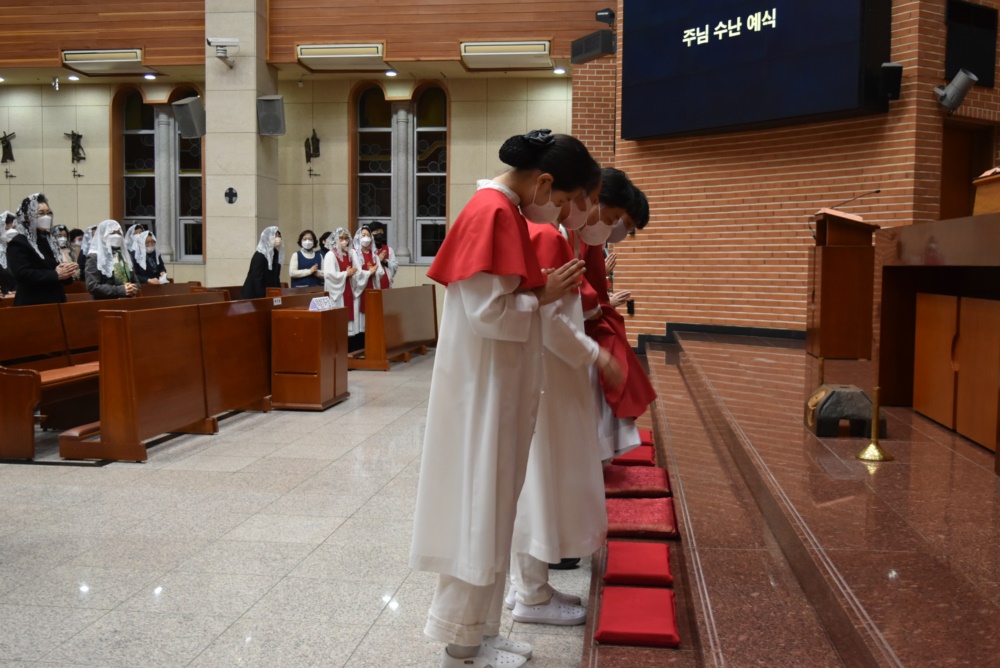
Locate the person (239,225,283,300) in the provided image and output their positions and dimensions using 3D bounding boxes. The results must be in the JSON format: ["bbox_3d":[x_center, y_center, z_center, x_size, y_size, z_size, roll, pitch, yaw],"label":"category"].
[{"bbox_3d":[-2.818,-0.478,11.855,0.450,1.576,0.440,2,4,18],"label":"person"}]

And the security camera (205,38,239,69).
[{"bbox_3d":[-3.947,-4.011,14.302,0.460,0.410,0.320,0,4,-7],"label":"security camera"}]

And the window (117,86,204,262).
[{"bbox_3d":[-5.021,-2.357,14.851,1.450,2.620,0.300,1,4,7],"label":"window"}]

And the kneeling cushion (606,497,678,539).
[{"bbox_3d":[0.523,0.715,3.920,0.320,0.055,0.430,1,4,7],"label":"kneeling cushion"}]

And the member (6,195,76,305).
[{"bbox_3d":[-3.250,-0.177,7.107,0.430,1.637,0.460,1,4,15],"label":"member"}]

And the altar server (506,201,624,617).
[{"bbox_3d":[0.180,0.156,3.149,0.440,1.490,0.480,1,4,7],"label":"altar server"}]

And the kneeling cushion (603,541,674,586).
[{"bbox_3d":[0.431,0.706,3.107,0.210,0.045,0.370,1,4,7],"label":"kneeling cushion"}]

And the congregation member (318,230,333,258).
[{"bbox_3d":[-2.429,-0.627,13.956,0.360,1.583,0.450,2,4,25],"label":"congregation member"}]

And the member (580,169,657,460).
[{"bbox_3d":[0.378,0.105,3.898,0.500,1.500,0.480,1,4,7],"label":"member"}]

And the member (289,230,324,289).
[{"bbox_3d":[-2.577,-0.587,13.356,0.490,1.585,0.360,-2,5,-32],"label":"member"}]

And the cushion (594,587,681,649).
[{"bbox_3d":[0.363,0.736,2.638,0.210,0.045,0.370,1,4,7],"label":"cushion"}]

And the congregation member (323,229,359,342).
[{"bbox_3d":[-1.790,-0.419,11.255,0.360,1.555,0.440,3,5,38],"label":"congregation member"}]

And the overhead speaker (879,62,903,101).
[{"bbox_3d":[3.469,-2.242,8.900,0.190,0.300,0.170,3,19,35],"label":"overhead speaker"}]

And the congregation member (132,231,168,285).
[{"bbox_3d":[-4.356,-0.545,12.457,0.360,1.500,0.450,3,4,29],"label":"congregation member"}]

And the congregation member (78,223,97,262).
[{"bbox_3d":[-4.102,-0.334,10.030,0.340,1.521,0.460,2,4,27],"label":"congregation member"}]

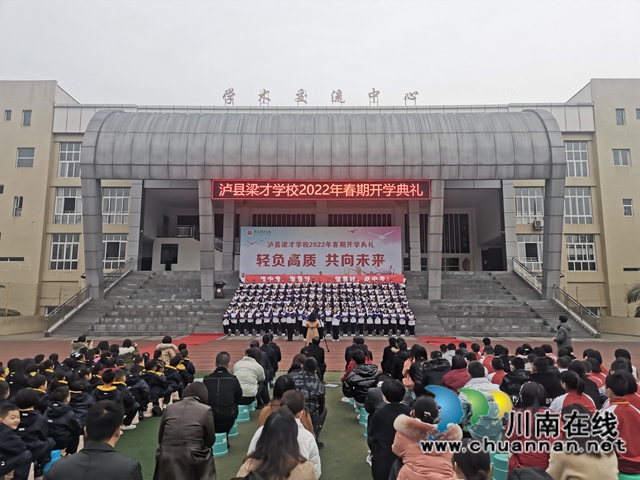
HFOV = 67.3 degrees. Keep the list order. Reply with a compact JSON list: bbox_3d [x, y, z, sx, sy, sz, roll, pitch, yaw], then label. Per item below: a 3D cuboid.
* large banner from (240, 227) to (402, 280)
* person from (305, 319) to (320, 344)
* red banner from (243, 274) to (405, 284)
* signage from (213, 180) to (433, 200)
[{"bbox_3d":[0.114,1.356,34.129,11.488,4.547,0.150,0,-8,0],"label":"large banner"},{"bbox_3d":[-0.253,3.411,17.399,0.507,1.548,0.380,0,-8,0],"label":"person"},{"bbox_3d":[0.343,2.717,32.935,10.894,0.636,0.100,0,-8,0],"label":"red banner"},{"bbox_3d":[0.109,-3.404,32.860,14.943,1.400,0.200,0,-8,0],"label":"signage"}]

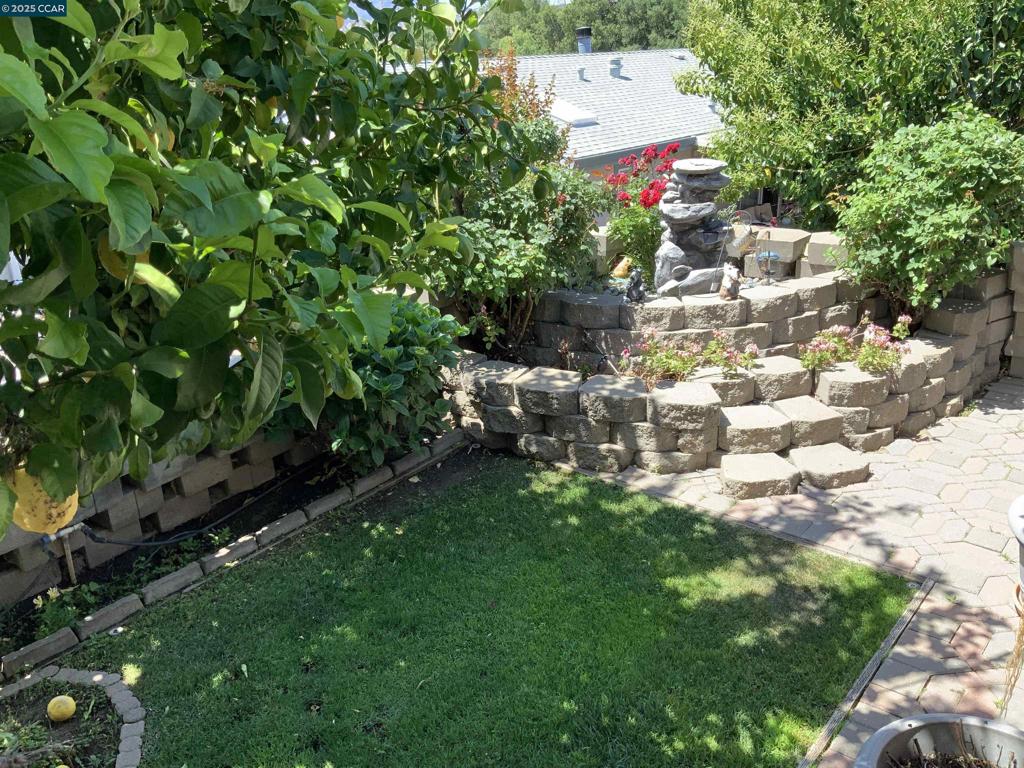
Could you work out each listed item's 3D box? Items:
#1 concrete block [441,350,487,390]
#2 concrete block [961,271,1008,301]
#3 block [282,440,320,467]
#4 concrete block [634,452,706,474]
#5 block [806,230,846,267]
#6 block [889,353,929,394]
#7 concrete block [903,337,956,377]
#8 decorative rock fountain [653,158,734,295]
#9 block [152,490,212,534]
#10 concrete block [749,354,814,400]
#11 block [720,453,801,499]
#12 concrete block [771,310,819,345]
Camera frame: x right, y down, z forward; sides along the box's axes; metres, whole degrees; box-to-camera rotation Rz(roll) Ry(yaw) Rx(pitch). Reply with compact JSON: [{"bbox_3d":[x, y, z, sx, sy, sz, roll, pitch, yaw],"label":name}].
[{"bbox_3d":[-0.347,-0.099,5.813,0.307,0.157,0.416,-17,26,-34],"label":"concrete block"},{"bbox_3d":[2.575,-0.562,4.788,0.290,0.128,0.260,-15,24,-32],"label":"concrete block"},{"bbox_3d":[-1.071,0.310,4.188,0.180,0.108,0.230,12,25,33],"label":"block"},{"bbox_3d":[0.945,0.434,5.170,0.410,0.146,0.305,0,23,7],"label":"concrete block"},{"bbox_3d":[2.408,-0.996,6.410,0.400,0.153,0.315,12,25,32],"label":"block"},{"bbox_3d":[2.421,-0.052,5.468,0.406,0.150,0.290,-14,24,-27],"label":"block"},{"bbox_3d":[2.697,-0.162,5.712,0.416,0.157,0.307,-20,28,-38],"label":"concrete block"},{"bbox_3d":[1.278,-1.102,6.072,0.520,0.880,0.460,2,22,9],"label":"decorative rock fountain"},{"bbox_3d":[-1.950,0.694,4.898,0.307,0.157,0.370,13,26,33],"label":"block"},{"bbox_3d":[1.688,-0.057,5.546,0.406,0.150,0.290,-5,22,-8],"label":"concrete block"},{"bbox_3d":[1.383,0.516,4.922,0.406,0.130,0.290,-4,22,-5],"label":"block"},{"bbox_3d":[1.822,-0.400,5.711,0.400,0.153,0.315,-11,23,-23],"label":"concrete block"}]

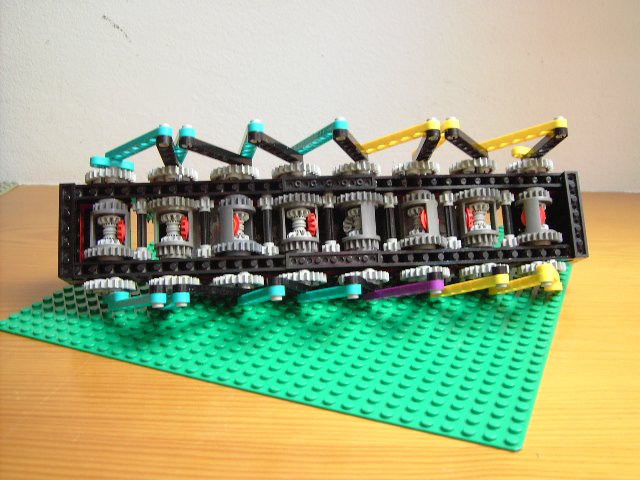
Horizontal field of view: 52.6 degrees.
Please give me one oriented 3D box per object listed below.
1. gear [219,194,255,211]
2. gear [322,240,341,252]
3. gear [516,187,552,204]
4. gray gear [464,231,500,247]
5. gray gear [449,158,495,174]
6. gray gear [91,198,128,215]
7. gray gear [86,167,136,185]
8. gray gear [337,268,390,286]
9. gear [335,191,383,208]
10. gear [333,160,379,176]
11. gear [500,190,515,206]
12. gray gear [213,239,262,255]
[{"bbox_3d":[-0.043,-0.018,0.337,0.019,0.008,0.019,-2,-11,-6],"label":"gear"},{"bbox_3d":[0.006,0.004,0.335,0.010,0.008,0.010,-2,-12,-5],"label":"gear"},{"bbox_3d":[0.117,-0.023,0.353,0.018,0.007,0.018,-2,-12,-5],"label":"gear"},{"bbox_3d":[0.086,0.001,0.342,0.019,0.008,0.019,-2,-12,-5],"label":"gray gear"},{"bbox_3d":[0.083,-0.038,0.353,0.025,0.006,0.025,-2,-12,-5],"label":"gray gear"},{"bbox_3d":[-0.107,-0.015,0.332,0.018,0.007,0.018,-2,-12,-5],"label":"gray gear"},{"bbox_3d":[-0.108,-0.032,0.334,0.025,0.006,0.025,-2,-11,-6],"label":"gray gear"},{"bbox_3d":[0.023,0.020,0.333,0.025,0.008,0.025,-2,-12,-5],"label":"gray gear"},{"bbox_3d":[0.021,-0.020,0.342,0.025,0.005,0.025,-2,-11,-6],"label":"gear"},{"bbox_3d":[0.020,-0.036,0.345,0.025,0.008,0.025,-2,-12,-5],"label":"gear"},{"bbox_3d":[0.100,-0.022,0.349,0.010,0.008,0.010,-2,-12,-5],"label":"gear"},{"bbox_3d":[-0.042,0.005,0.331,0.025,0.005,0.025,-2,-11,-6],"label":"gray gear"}]

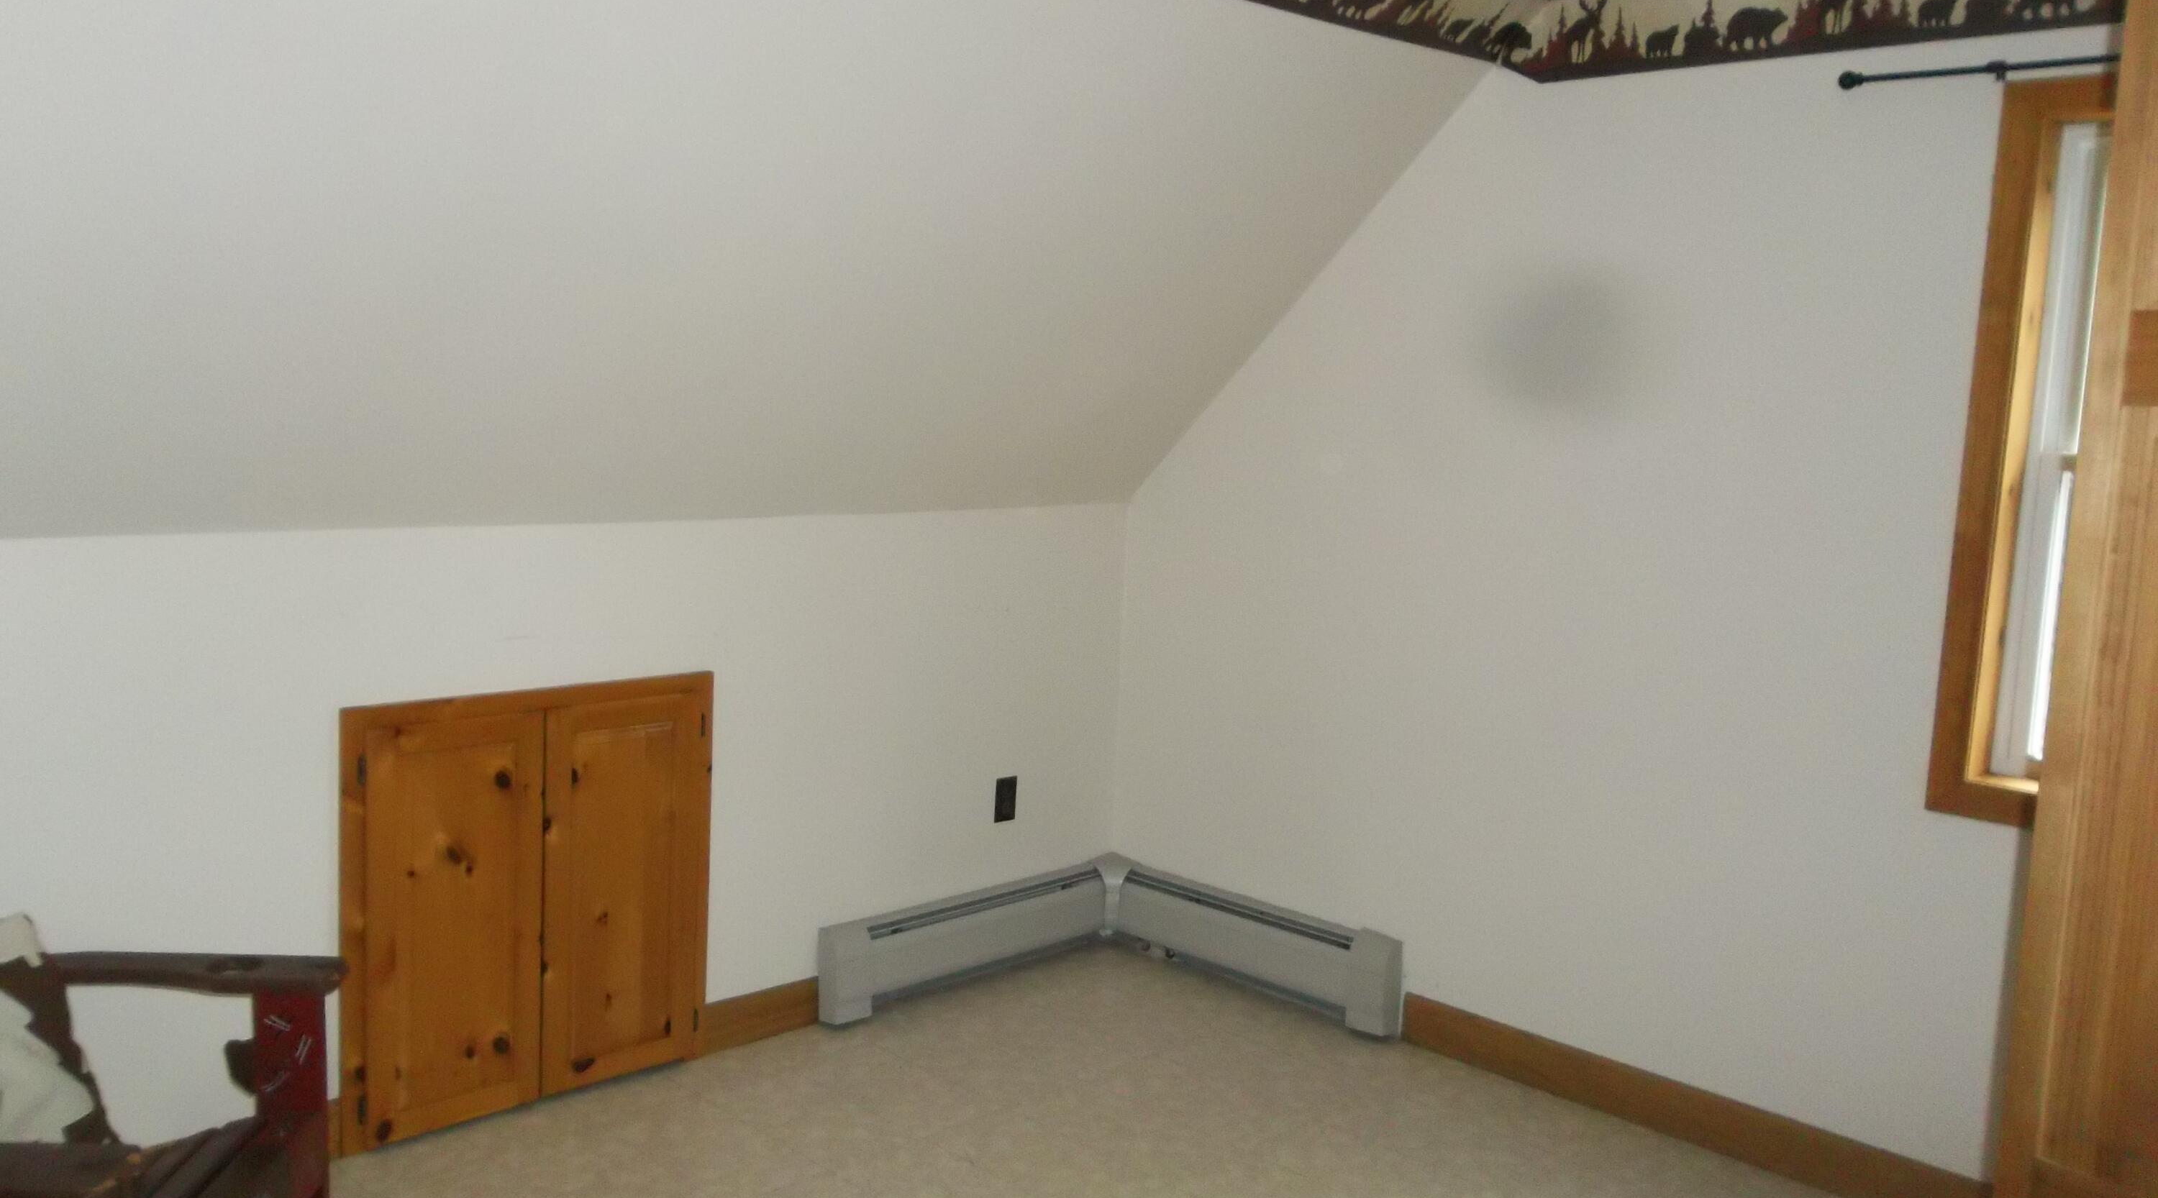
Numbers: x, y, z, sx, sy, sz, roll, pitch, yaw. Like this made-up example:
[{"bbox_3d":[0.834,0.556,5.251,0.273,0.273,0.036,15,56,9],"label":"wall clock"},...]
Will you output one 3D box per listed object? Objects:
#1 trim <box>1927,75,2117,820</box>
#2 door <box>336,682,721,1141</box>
[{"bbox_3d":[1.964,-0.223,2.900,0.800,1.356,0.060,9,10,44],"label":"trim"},{"bbox_3d":[-1.143,0.630,3.543,0.807,0.896,0.030,-5,10,-42],"label":"door"}]

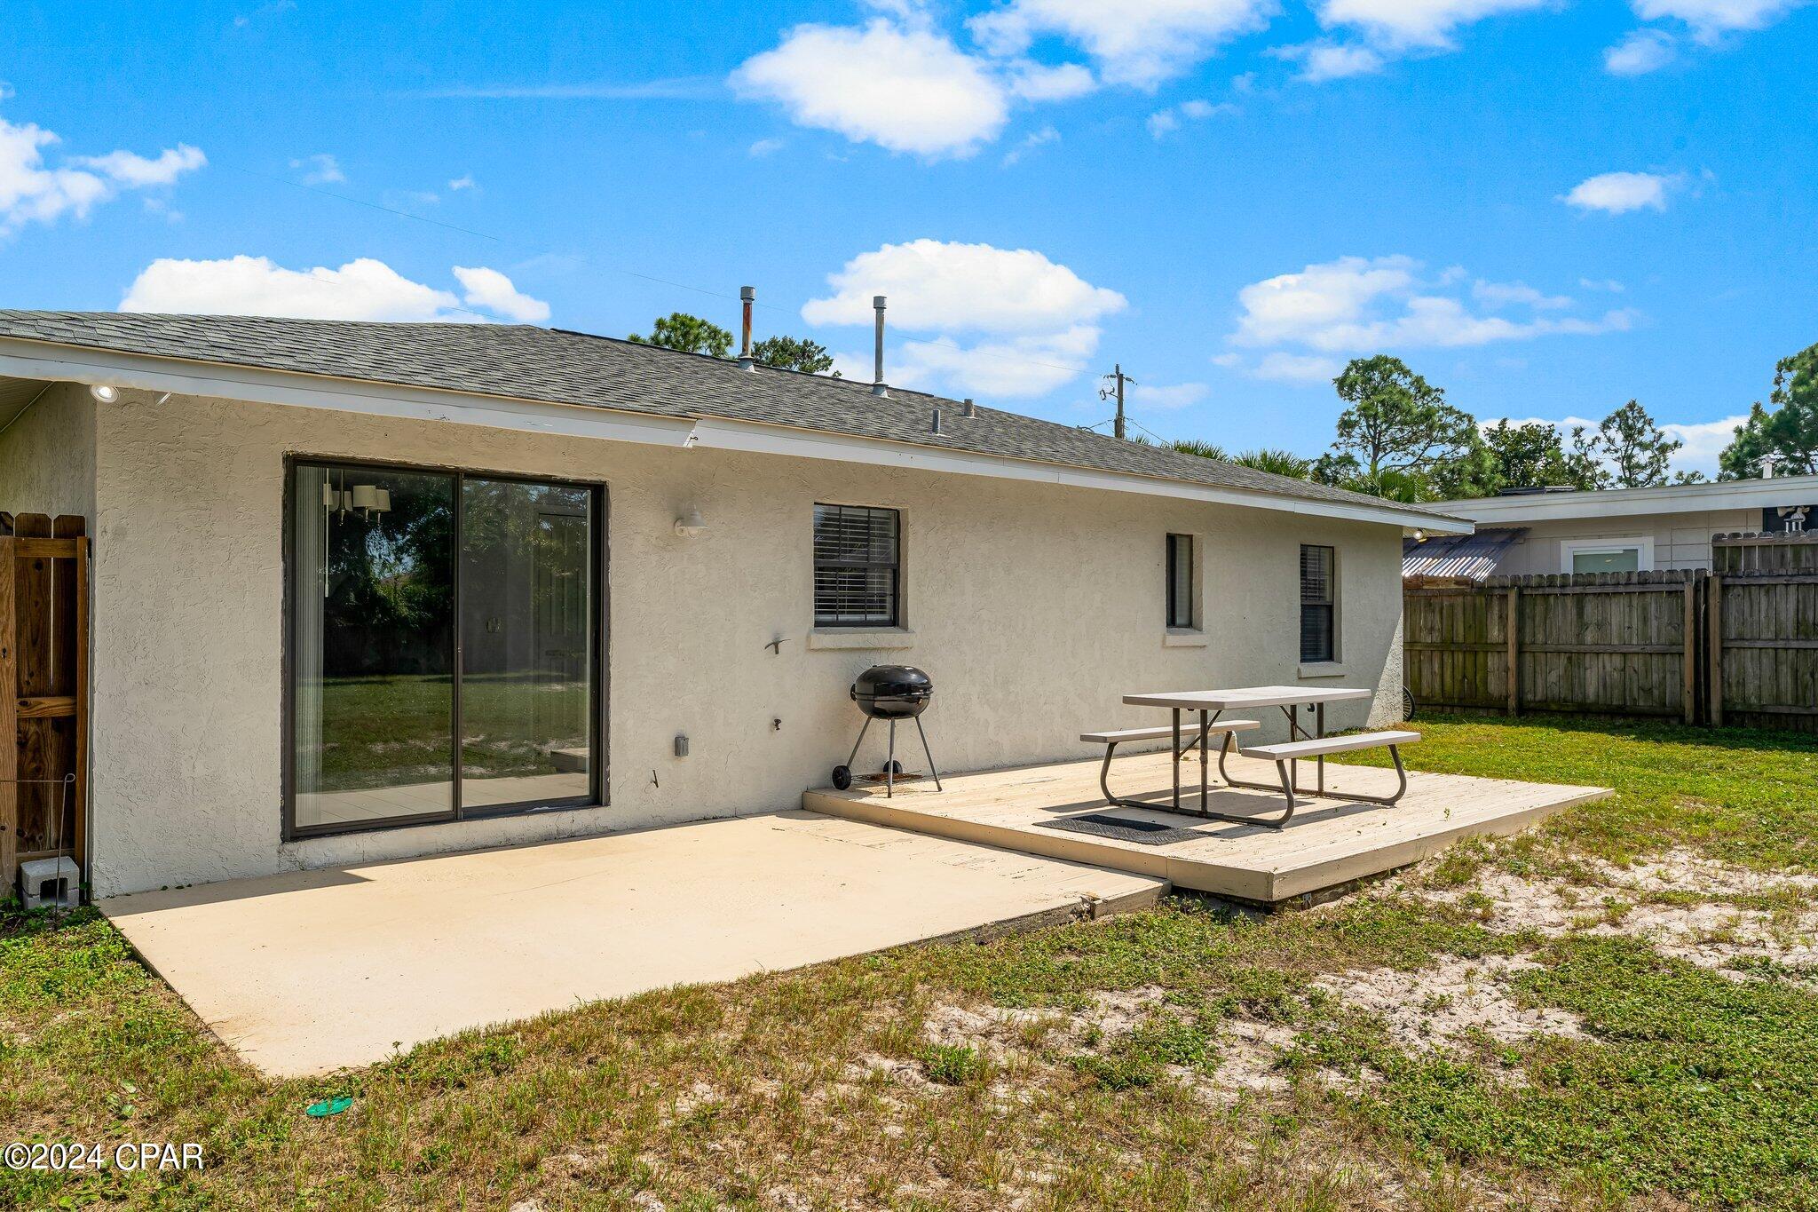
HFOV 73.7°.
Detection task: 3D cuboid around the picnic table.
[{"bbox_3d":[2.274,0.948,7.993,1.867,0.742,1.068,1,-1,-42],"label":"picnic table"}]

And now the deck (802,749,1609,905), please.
[{"bbox_3d":[2.149,1.400,8.663,4.433,0.142,3.780,1,-1,-42],"label":"deck"}]

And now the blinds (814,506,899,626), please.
[{"bbox_3d":[-0.405,-0.292,9.124,0.892,0.913,0.072,1,-1,-42],"label":"blinds"}]

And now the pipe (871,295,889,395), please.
[{"bbox_3d":[-0.315,-2.797,13.081,0.156,1.087,0.156,1,-1,-42],"label":"pipe"}]

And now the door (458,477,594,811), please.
[{"bbox_3d":[-2.304,0.227,7.397,0.924,1.956,0.046,1,-1,-42],"label":"door"}]

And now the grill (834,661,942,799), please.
[{"bbox_3d":[-0.140,0.882,8.681,0.566,0.898,0.586,1,-1,-42],"label":"grill"}]

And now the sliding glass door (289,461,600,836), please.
[{"bbox_3d":[-2.619,0.238,7.066,1.836,2.017,0.098,1,-1,-42],"label":"sliding glass door"}]

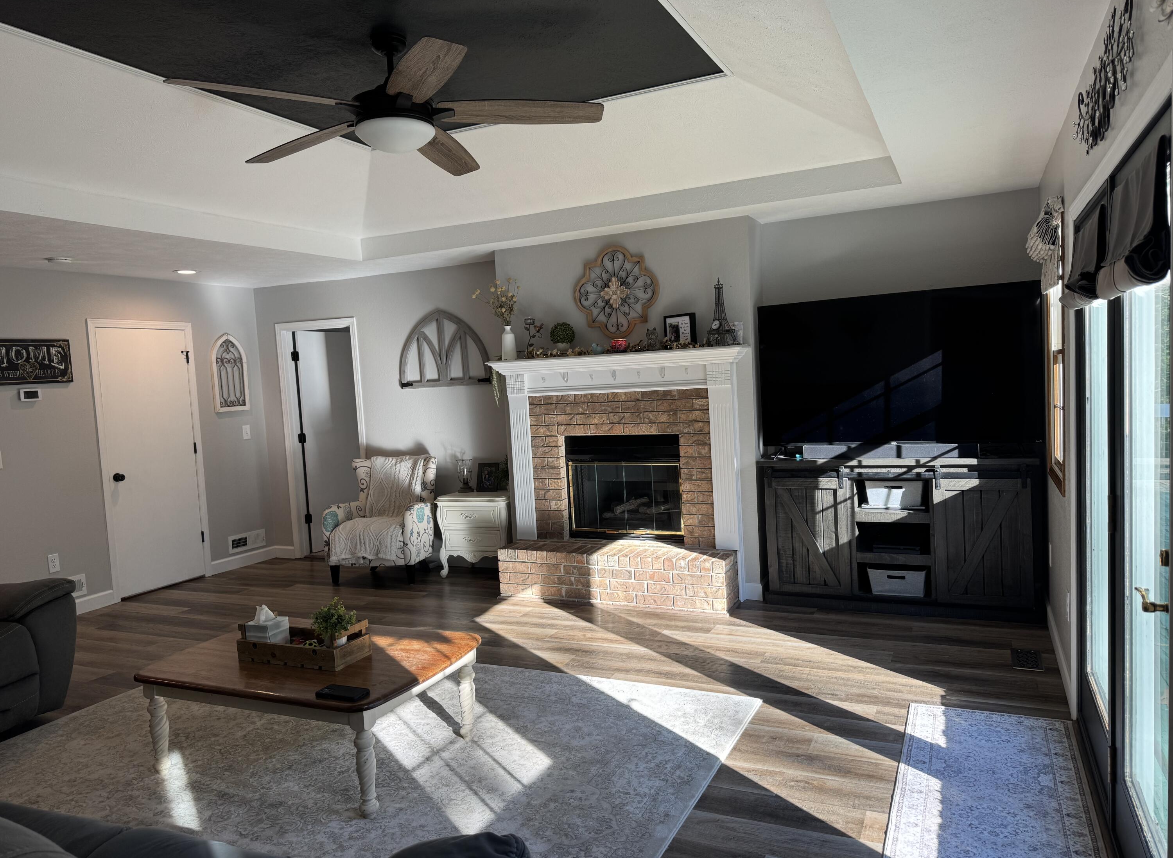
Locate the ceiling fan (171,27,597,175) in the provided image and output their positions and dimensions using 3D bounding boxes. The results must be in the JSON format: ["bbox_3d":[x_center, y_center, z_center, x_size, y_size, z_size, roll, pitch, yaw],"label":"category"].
[{"bbox_3d":[-0.828,-1.394,3.379,1.652,0.489,1.694,-1,4,26],"label":"ceiling fan"}]

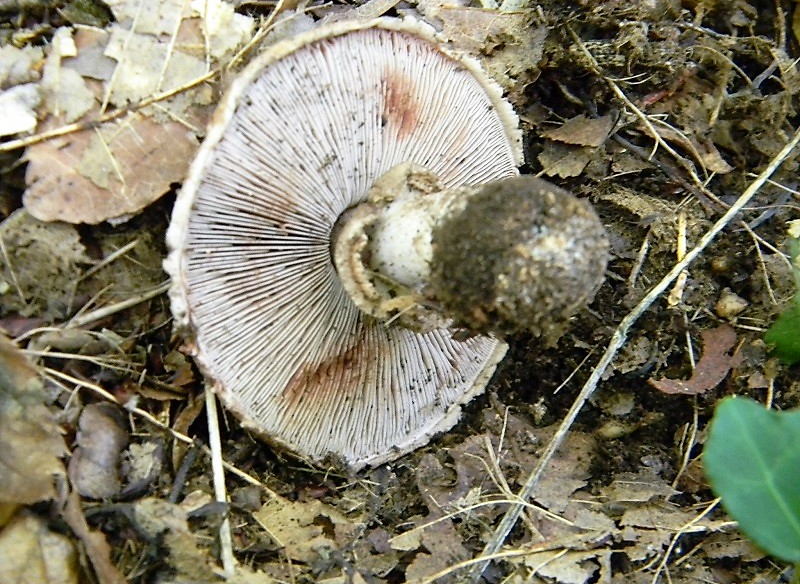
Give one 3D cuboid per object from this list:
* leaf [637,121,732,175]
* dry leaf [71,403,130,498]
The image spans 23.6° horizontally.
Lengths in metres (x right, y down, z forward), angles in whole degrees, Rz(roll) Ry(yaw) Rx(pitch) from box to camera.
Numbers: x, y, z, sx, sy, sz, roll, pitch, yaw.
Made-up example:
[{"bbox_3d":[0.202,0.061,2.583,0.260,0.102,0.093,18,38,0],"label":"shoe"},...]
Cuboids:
[{"bbox_3d":[0.065,-0.032,0.433,0.021,0.004,0.007,27,68,12],"label":"leaf"},{"bbox_3d":[-0.063,0.033,0.400,0.011,0.008,0.019,3,65,1],"label":"dry leaf"}]

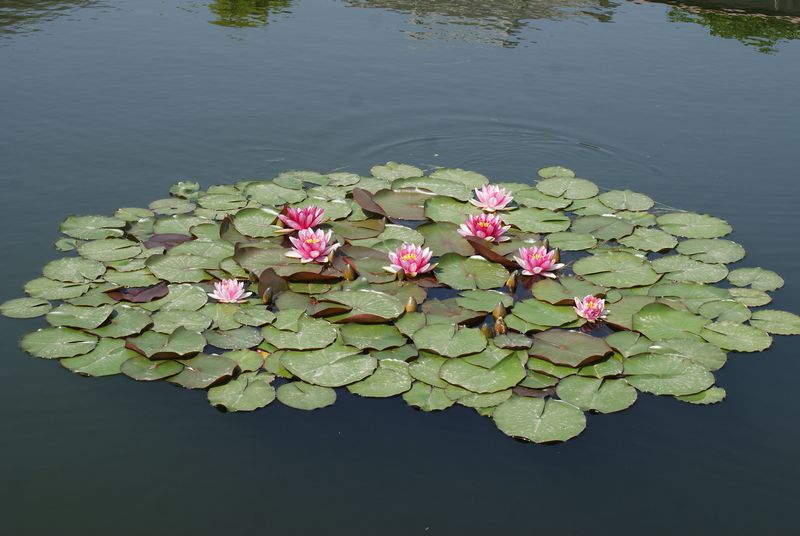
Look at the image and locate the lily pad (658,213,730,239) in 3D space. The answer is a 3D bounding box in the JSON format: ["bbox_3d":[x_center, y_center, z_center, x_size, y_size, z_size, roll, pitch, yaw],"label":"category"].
[{"bbox_3d":[0.837,-0.120,4.736,0.216,0.020,0.197,0,23,0],"label":"lily pad"}]

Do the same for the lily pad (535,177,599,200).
[{"bbox_3d":[0.482,-0.229,4.777,0.177,0.018,0.190,0,23,0],"label":"lily pad"}]

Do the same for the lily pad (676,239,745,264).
[{"bbox_3d":[0.850,-0.045,4.559,0.187,0.020,0.178,0,23,0],"label":"lily pad"}]

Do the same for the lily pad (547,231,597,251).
[{"bbox_3d":[0.469,-0.074,4.569,0.137,0.018,0.126,0,24,0],"label":"lily pad"}]

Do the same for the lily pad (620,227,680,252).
[{"bbox_3d":[0.680,-0.074,4.569,0.164,0.018,0.155,0,24,0],"label":"lily pad"}]

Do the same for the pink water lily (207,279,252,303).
[{"bbox_3d":[-0.432,0.057,4.254,0.112,0.056,0.112,0,23,0],"label":"pink water lily"}]

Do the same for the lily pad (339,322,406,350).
[{"bbox_3d":[-0.064,0.164,4.046,0.160,0.035,0.155,0,23,0],"label":"lily pad"}]

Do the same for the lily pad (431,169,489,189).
[{"bbox_3d":[0.172,-0.257,4.830,0.175,0.022,0.178,0,23,0],"label":"lily pad"}]

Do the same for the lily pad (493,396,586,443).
[{"bbox_3d":[0.307,0.333,3.669,0.207,0.020,0.207,0,23,0],"label":"lily pad"}]

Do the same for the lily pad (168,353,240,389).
[{"bbox_3d":[-0.438,0.227,3.704,0.169,0.030,0.176,0,23,0],"label":"lily pad"}]

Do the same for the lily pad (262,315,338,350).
[{"bbox_3d":[-0.249,0.157,4.161,0.190,0.028,0.187,0,24,0],"label":"lily pad"}]

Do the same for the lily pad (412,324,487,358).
[{"bbox_3d":[0.114,0.166,3.818,0.172,0.028,0.177,0,23,0],"label":"lily pad"}]

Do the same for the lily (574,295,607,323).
[{"bbox_3d":[0.482,0.104,4.212,0.083,0.053,0.083,0,24,0],"label":"lily"}]

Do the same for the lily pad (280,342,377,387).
[{"bbox_3d":[-0.169,0.232,3.996,0.227,0.025,0.212,0,24,0],"label":"lily pad"}]

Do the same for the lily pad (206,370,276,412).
[{"bbox_3d":[-0.361,0.280,3.775,0.154,0.018,0.176,0,24,0],"label":"lily pad"}]

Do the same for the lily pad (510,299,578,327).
[{"bbox_3d":[0.372,0.115,4.267,0.167,0.020,0.156,0,24,0],"label":"lily pad"}]

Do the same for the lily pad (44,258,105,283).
[{"bbox_3d":[-0.867,0.004,4.444,0.170,0.020,0.170,0,23,0],"label":"lily pad"}]

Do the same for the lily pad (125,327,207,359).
[{"bbox_3d":[-0.559,0.183,3.995,0.191,0.040,0.151,6,24,14],"label":"lily pad"}]

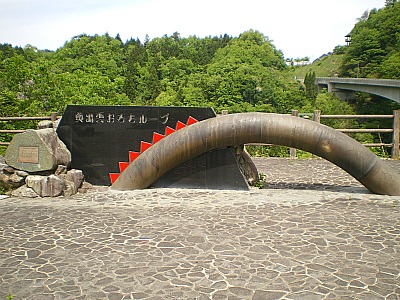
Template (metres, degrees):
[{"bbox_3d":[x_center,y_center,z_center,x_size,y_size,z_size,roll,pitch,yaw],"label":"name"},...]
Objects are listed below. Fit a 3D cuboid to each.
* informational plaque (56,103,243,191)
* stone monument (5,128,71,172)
[{"bbox_3d":[-0.958,-0.058,6.948,3.542,1.333,0.220,1,8,6],"label":"informational plaque"},{"bbox_3d":[-2.609,0.008,6.720,0.840,0.690,0.600,1,8,8],"label":"stone monument"}]

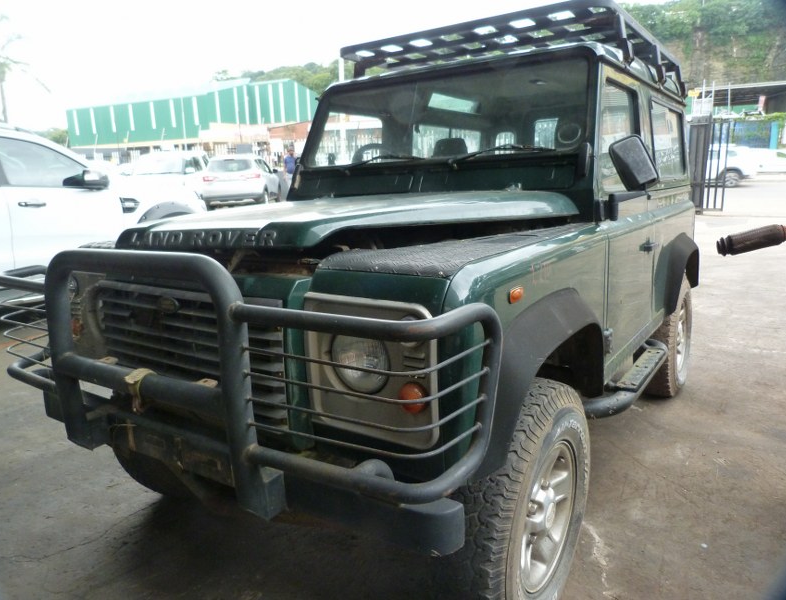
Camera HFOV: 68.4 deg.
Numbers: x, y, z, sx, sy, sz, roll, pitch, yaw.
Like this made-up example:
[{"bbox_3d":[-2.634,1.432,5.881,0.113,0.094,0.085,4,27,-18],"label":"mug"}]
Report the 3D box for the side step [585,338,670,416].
[{"bbox_3d":[1.128,0.361,2.763,0.220,0.100,1.130,5,13,34],"label":"side step"}]

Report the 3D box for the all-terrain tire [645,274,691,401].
[{"bbox_3d":[1.734,0.221,3.685,0.255,0.800,0.800,5,13,34],"label":"all-terrain tire"}]

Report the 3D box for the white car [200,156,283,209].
[{"bbox_3d":[-4.850,-3.838,18.900,1.840,1.660,4.500,-3,12,-3],"label":"white car"}]

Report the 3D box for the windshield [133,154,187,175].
[{"bbox_3d":[-7.087,-4.104,17.500,1.430,0.620,0.600,-2,12,0],"label":"windshield"}]

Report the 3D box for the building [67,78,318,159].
[{"bbox_3d":[-22.734,-19.200,69.013,22.400,12.029,18.500,5,14,30],"label":"building"}]

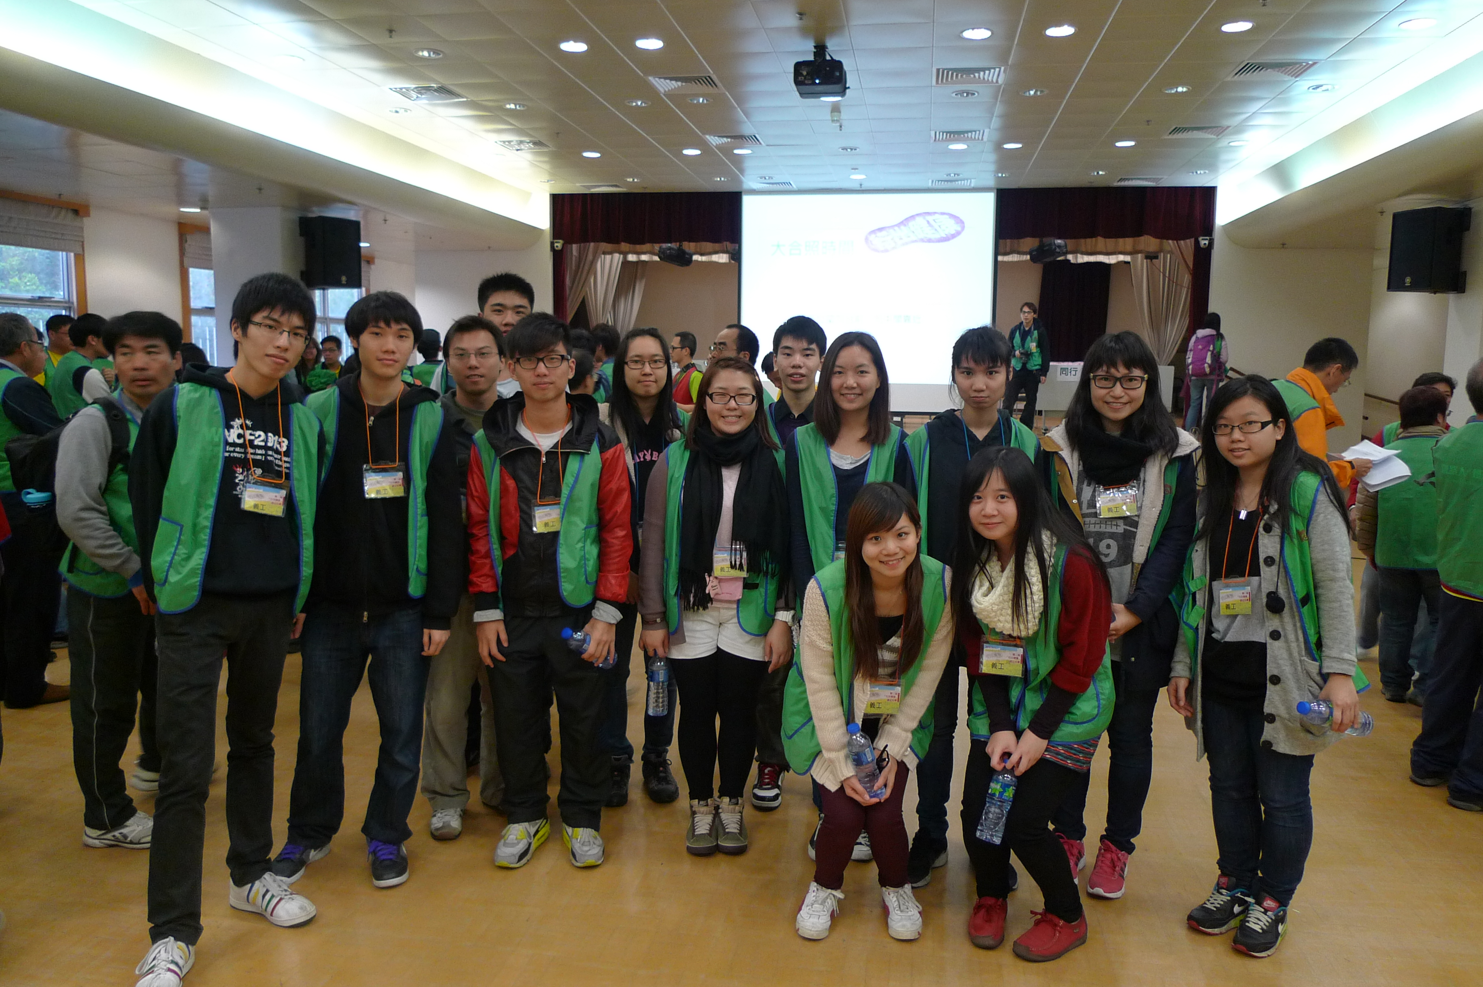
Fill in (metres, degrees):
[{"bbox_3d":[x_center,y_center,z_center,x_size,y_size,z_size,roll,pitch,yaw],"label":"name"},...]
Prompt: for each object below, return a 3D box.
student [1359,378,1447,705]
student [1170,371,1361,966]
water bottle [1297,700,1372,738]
[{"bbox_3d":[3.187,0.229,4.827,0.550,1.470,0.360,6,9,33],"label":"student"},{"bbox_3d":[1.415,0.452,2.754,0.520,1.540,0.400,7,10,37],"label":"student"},{"bbox_3d":[1.497,0.568,2.600,0.215,0.064,0.064,16,-4,-16],"label":"water bottle"}]

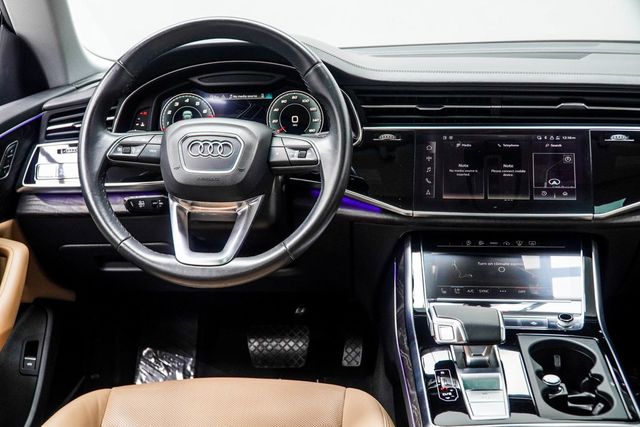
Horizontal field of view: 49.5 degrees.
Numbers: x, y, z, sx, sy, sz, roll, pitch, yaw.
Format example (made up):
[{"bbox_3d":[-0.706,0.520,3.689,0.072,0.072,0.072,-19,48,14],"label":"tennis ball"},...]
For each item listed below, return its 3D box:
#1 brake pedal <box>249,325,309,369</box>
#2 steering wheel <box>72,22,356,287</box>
[{"bbox_3d":[-0.092,0.289,1.505,0.133,0.098,0.028,-1,-16,3],"label":"brake pedal"},{"bbox_3d":[-0.141,-0.084,0.964,0.375,0.375,0.100,2,-8,4],"label":"steering wheel"}]

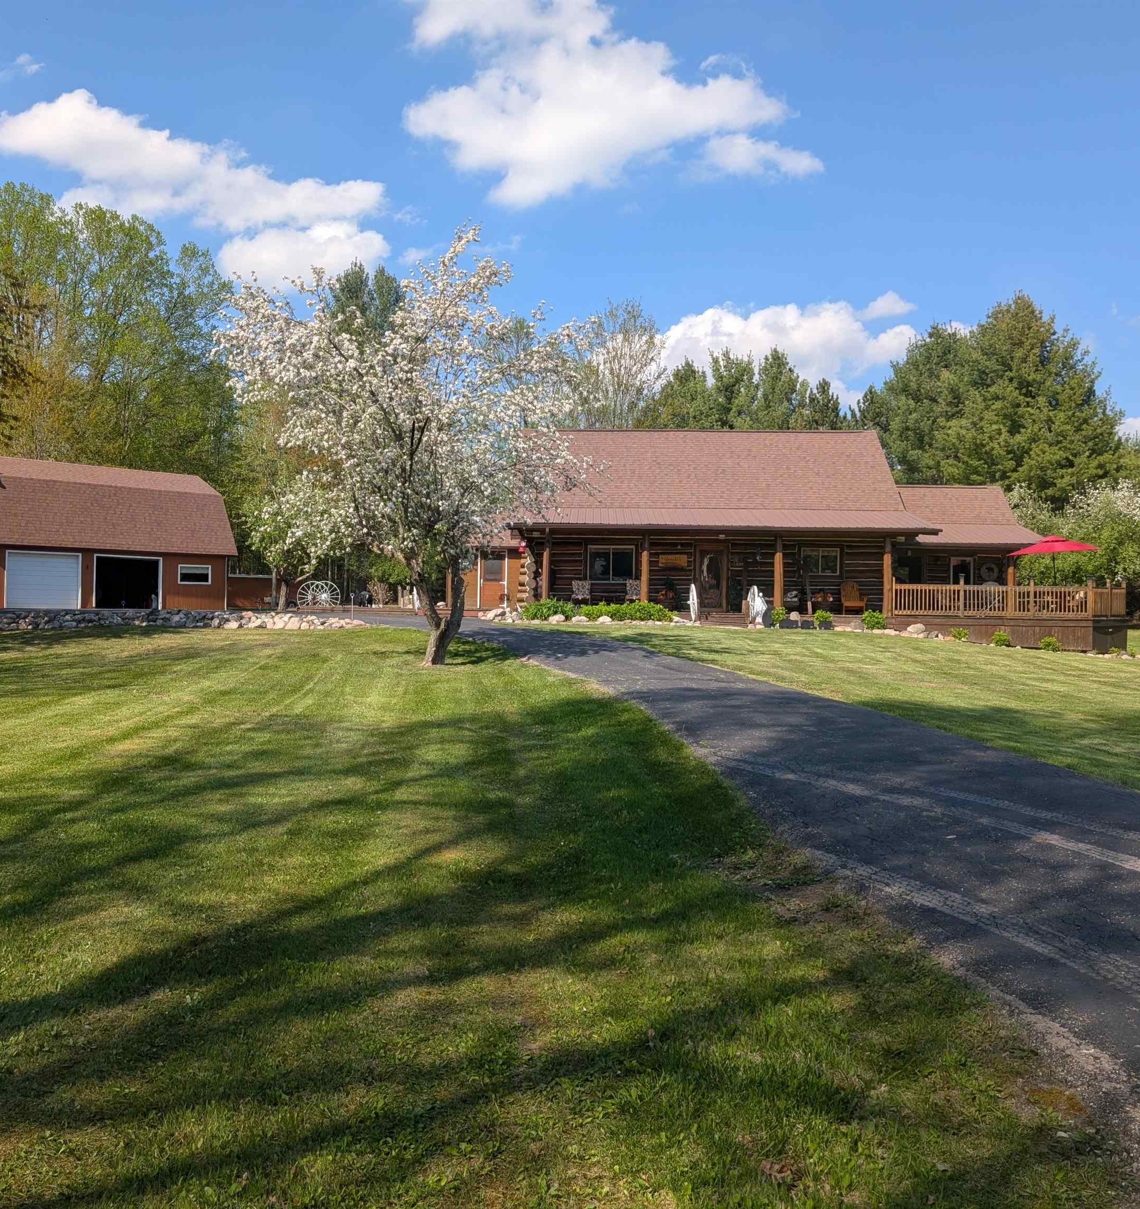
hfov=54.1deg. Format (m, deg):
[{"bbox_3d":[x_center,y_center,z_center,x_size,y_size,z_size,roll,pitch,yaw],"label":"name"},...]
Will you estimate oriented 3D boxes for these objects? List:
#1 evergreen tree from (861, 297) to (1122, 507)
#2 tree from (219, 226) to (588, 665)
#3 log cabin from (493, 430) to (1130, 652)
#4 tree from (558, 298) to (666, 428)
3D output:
[{"bbox_3d":[21.369,-7.195,55.986,12.600,16.585,11.000,1,0,0],"label":"evergreen tree"},{"bbox_3d":[-3.095,-3.000,21.195,7.100,8.275,6.800,1,0,0],"label":"tree"},{"bbox_3d":[7.813,-2.539,39.484,18.715,7.600,11.000,1,0,2],"label":"log cabin"},{"bbox_3d":[2.446,-7.496,56.986,6.300,16.249,6.300,1,0,0],"label":"tree"}]

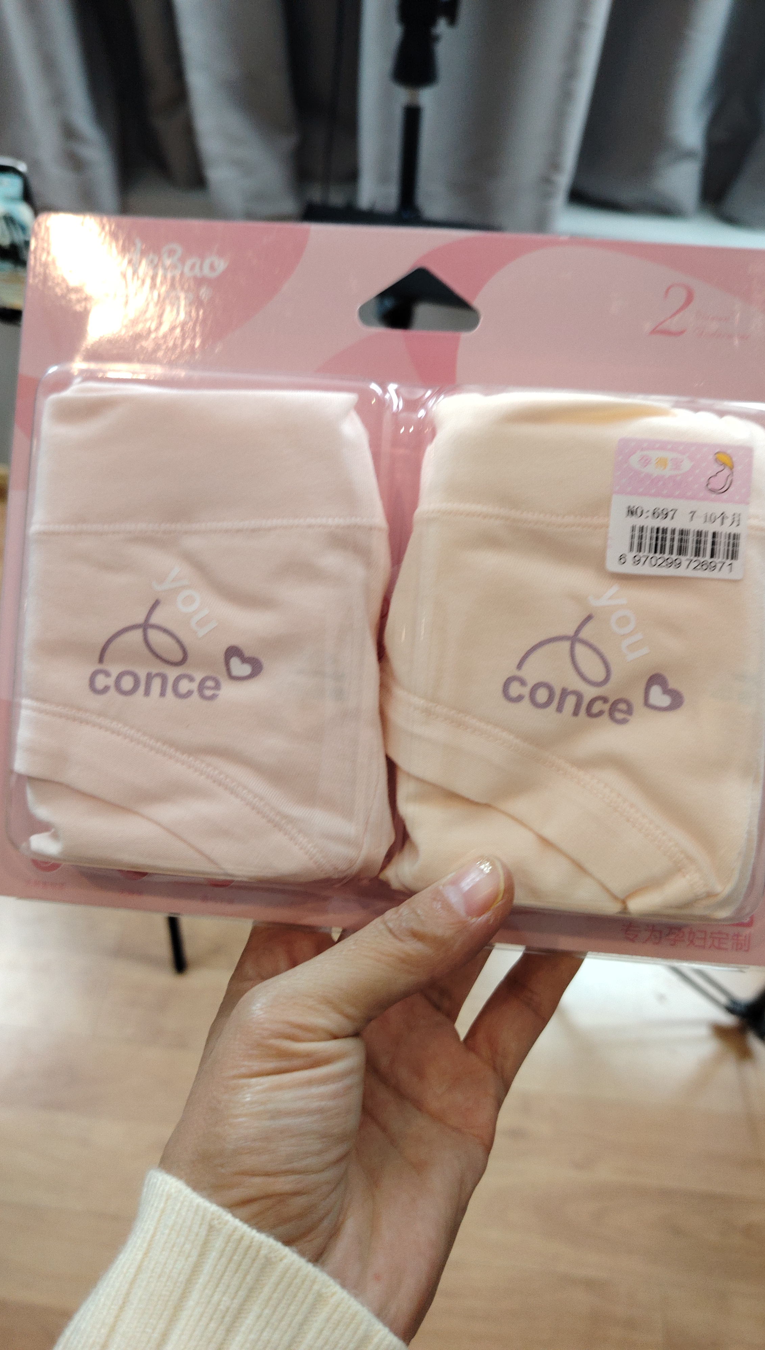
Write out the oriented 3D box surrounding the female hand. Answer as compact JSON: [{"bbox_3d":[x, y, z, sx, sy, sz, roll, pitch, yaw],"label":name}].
[{"bbox_3d":[0.003,0.089,0.246,0.083,0.070,0.155,29,77,-25],"label":"female hand"}]

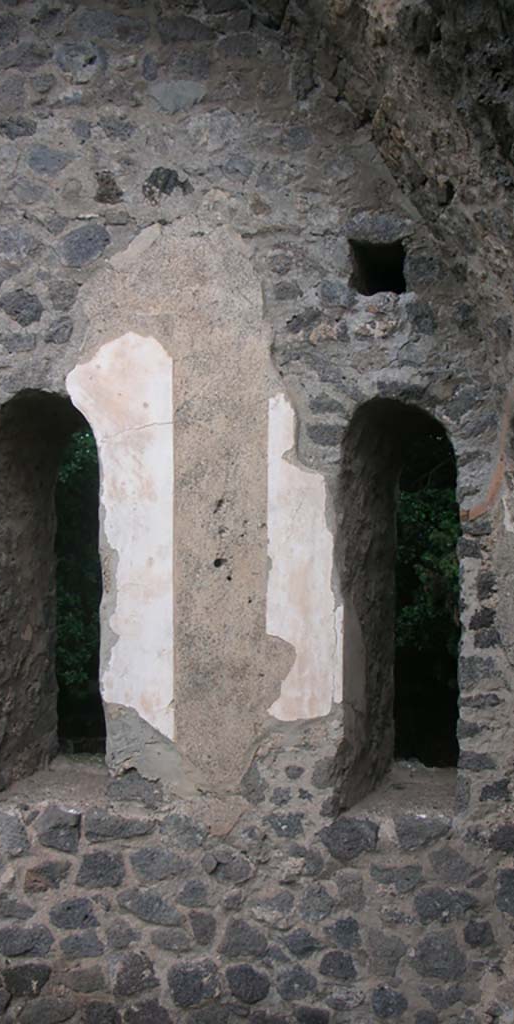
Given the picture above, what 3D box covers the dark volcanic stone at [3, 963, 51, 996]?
[{"bbox_3d":[-0.777,1.580,3.498,0.164,0.112,0.102,0,-3,0],"label":"dark volcanic stone"}]

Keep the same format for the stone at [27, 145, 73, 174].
[{"bbox_3d":[-0.698,-1.193,3.546,0.158,0.104,0.090,0,-4,3],"label":"stone"}]

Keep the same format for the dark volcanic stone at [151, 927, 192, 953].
[{"bbox_3d":[-0.282,1.409,3.446,0.138,0.081,0.100,0,-3,0],"label":"dark volcanic stone"}]

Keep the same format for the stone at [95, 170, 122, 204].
[{"bbox_3d":[-0.593,-1.296,4.137,0.100,0.132,0.087,0,-2,0],"label":"stone"}]

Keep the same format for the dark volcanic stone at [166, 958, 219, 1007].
[{"bbox_3d":[-0.201,1.514,3.362,0.167,0.156,0.110,0,-4,3],"label":"dark volcanic stone"}]

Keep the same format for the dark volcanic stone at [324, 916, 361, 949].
[{"bbox_3d":[0.331,1.629,4.012,0.142,0.121,0.098,0,-2,0],"label":"dark volcanic stone"}]

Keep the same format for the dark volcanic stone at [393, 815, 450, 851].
[{"bbox_3d":[0.550,1.065,3.464,0.182,0.114,0.100,0,-3,0],"label":"dark volcanic stone"}]

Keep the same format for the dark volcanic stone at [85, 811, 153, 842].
[{"bbox_3d":[-0.444,1.024,3.405,0.223,0.102,0.110,0,-4,3],"label":"dark volcanic stone"}]

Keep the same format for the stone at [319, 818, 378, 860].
[{"bbox_3d":[0.353,1.278,4.041,0.225,0.159,0.144,0,-2,0],"label":"stone"}]

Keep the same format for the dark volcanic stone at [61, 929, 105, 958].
[{"bbox_3d":[-0.611,1.514,3.624,0.143,0.095,0.084,0,-4,0],"label":"dark volcanic stone"}]

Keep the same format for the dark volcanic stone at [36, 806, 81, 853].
[{"bbox_3d":[-0.702,1.123,3.663,0.158,0.158,0.114,0,-4,0],"label":"dark volcanic stone"}]

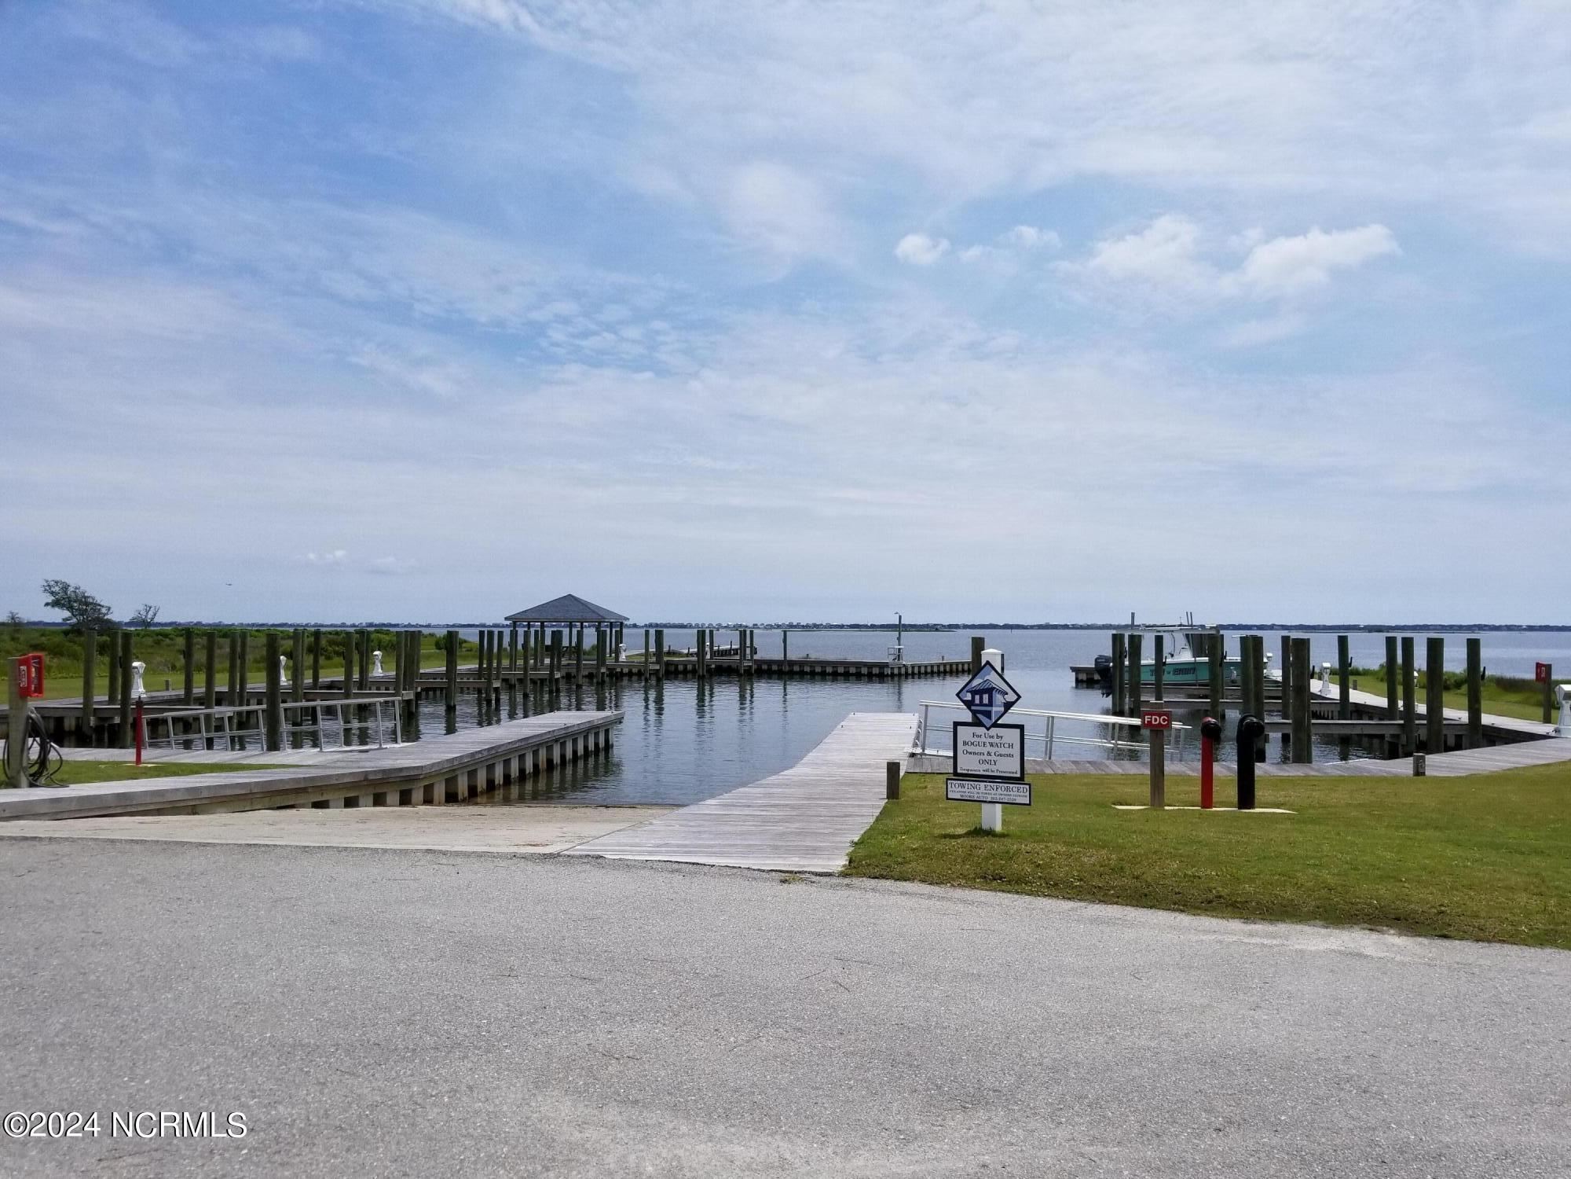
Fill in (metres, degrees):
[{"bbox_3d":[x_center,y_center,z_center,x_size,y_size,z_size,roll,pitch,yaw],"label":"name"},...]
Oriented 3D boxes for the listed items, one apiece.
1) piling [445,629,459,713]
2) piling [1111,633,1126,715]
[{"bbox_3d":[-9.972,2.400,35.262,0.280,2.340,0.280,0,-2,0],"label":"piling"},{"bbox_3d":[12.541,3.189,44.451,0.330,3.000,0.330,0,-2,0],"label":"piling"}]

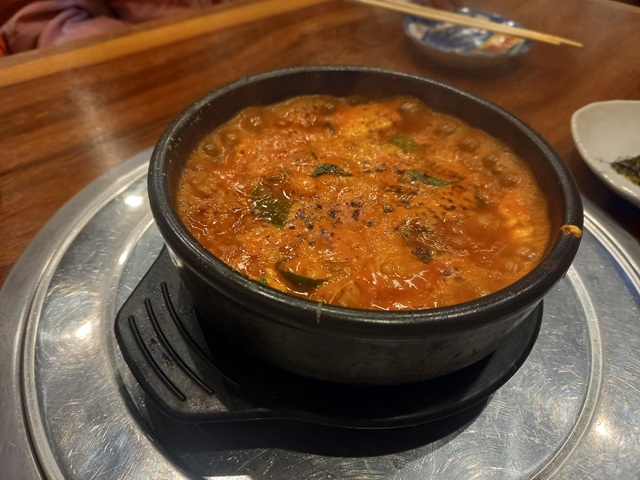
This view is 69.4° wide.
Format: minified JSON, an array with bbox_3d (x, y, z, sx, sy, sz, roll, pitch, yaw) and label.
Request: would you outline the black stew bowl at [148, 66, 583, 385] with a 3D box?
[{"bbox_3d":[0.017,-0.012,0.204,0.166,0.061,0.166,2,44,-2],"label":"black stew bowl"}]

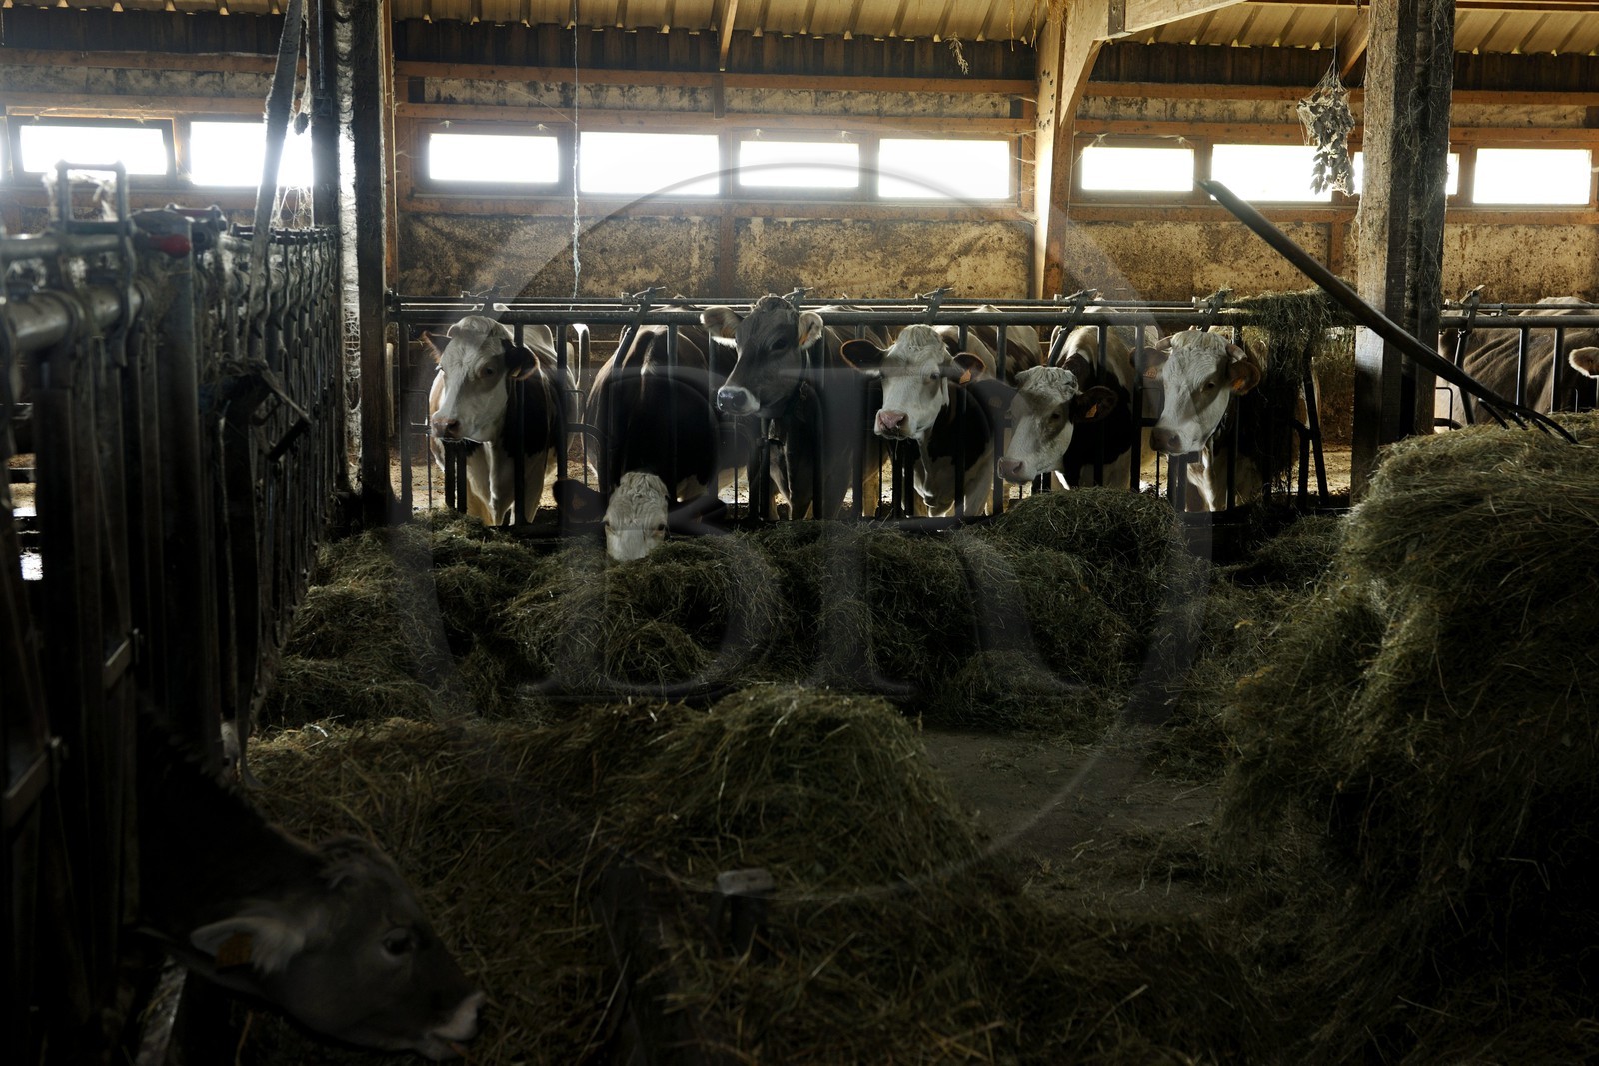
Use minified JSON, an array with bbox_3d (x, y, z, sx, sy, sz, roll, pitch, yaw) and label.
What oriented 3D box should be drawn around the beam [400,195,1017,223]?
[{"bbox_3d":[-0.602,-2.401,12.564,4.615,0.132,0.110,-1,7,-11],"label":"beam"}]

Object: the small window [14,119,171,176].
[{"bbox_3d":[-4.865,-2.652,11.644,0.972,0.354,0.080,-1,6,-9],"label":"small window"}]

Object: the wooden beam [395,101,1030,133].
[{"bbox_3d":[-0.567,-3.057,12.488,4.719,0.121,0.110,-1,7,-11],"label":"wooden beam"}]

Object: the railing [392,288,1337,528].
[{"bbox_3d":[0.404,-0.594,7.896,4.494,1.064,0.180,-1,7,-11],"label":"railing"}]

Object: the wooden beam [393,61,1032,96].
[{"bbox_3d":[-0.566,-3.306,12.292,4.663,0.112,0.100,-1,6,-9],"label":"wooden beam"}]

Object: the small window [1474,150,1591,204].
[{"bbox_3d":[5.830,-2.826,13.413,0.957,0.435,0.080,-1,6,-9],"label":"small window"}]

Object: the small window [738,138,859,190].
[{"bbox_3d":[-0.007,-2.765,12.682,0.935,0.377,0.060,-1,7,-11],"label":"small window"}]

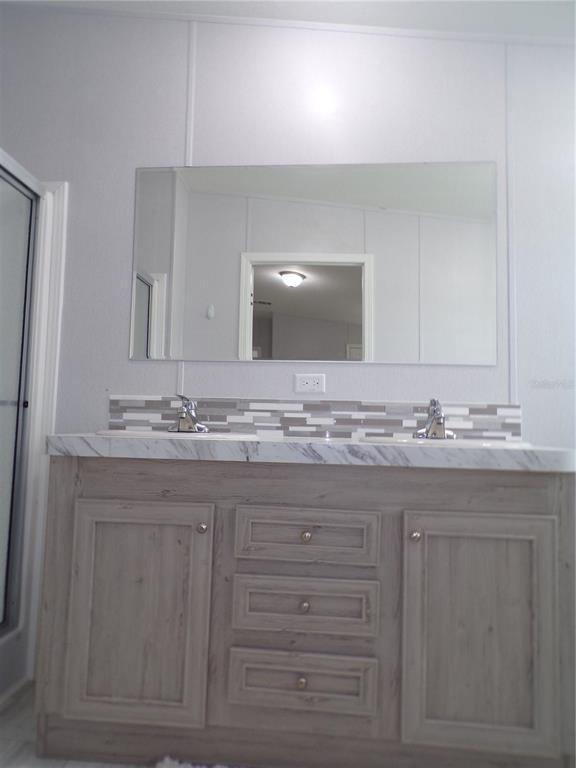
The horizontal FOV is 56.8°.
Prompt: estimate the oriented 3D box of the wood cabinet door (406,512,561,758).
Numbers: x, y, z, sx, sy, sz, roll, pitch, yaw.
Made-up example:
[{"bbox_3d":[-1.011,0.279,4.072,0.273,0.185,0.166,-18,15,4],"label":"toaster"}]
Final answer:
[{"bbox_3d":[0.508,0.652,1.416,0.399,0.605,0.024,1,-4,5],"label":"wood cabinet door"}]

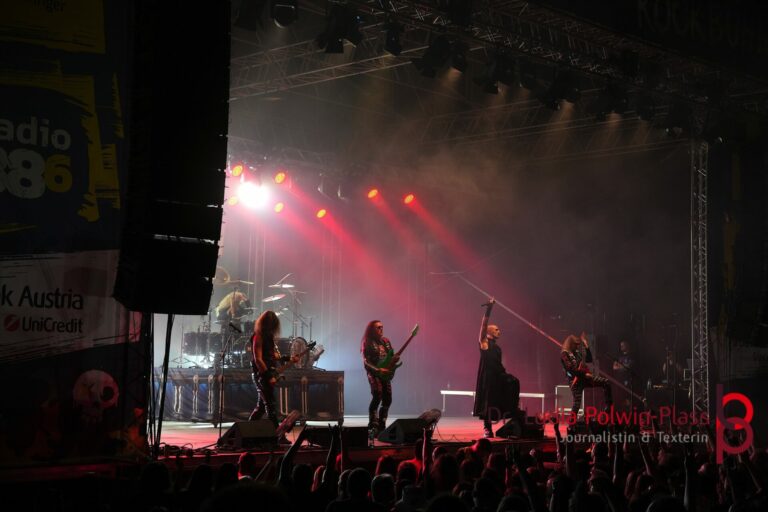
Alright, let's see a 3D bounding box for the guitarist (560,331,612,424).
[{"bbox_3d":[3.504,2.146,20.300,0.820,1.720,0.620,-1,-5,30],"label":"guitarist"}]

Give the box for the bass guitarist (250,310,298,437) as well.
[{"bbox_3d":[-1.526,1.667,16.500,0.620,1.760,0.620,-2,-5,38],"label":"bass guitarist"}]

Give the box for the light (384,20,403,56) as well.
[{"bbox_3d":[0.142,-3.244,17.500,0.290,0.500,0.330,5,-5,-41],"label":"light"}]

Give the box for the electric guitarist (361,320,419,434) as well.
[{"bbox_3d":[0.067,1.827,17.500,0.780,1.740,0.620,5,-6,-43],"label":"electric guitarist"}]

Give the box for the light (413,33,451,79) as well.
[{"bbox_3d":[0.729,-3.061,18.000,0.500,0.600,0.420,5,-5,-41],"label":"light"}]

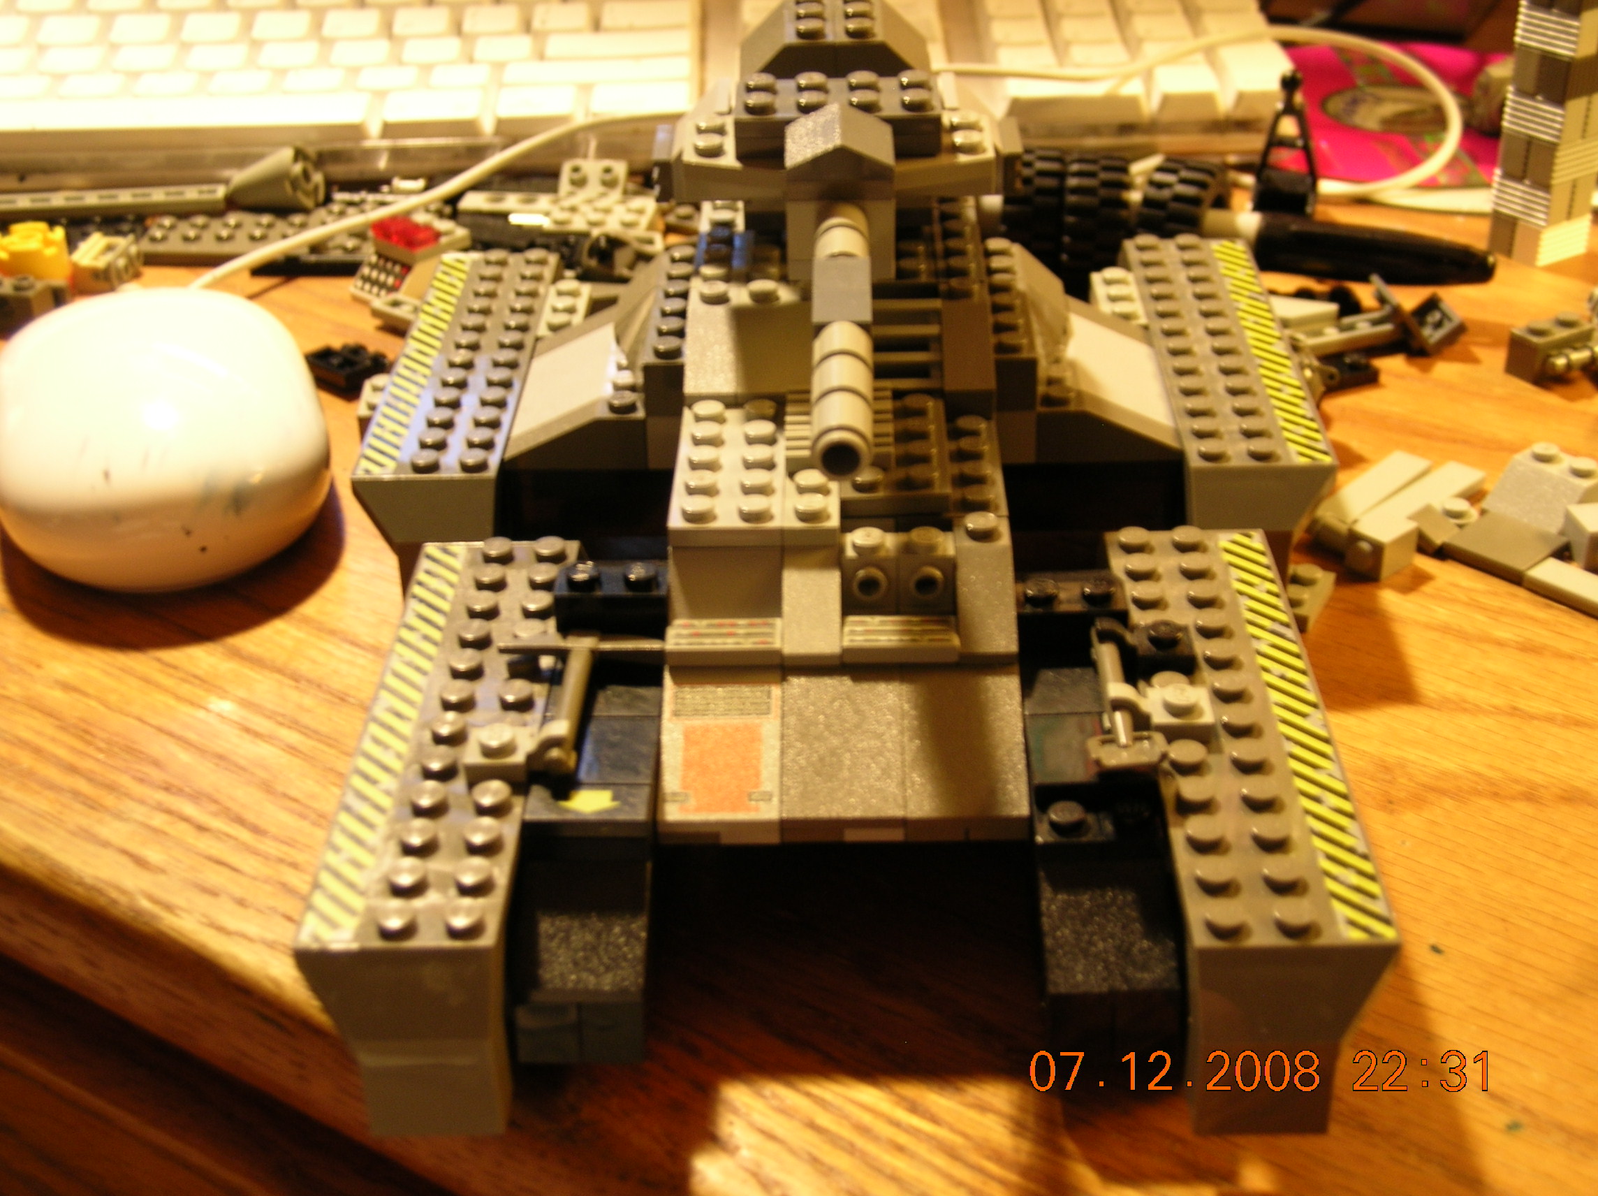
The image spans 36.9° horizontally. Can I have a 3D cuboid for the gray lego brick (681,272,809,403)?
[{"bbox_3d":[-0.007,-0.041,0.376,0.020,0.011,0.024,-1,30,1],"label":"gray lego brick"}]

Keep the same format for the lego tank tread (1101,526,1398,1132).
[{"bbox_3d":[0.057,0.027,0.321,0.024,0.031,0.096,-1,31,1],"label":"lego tank tread"}]

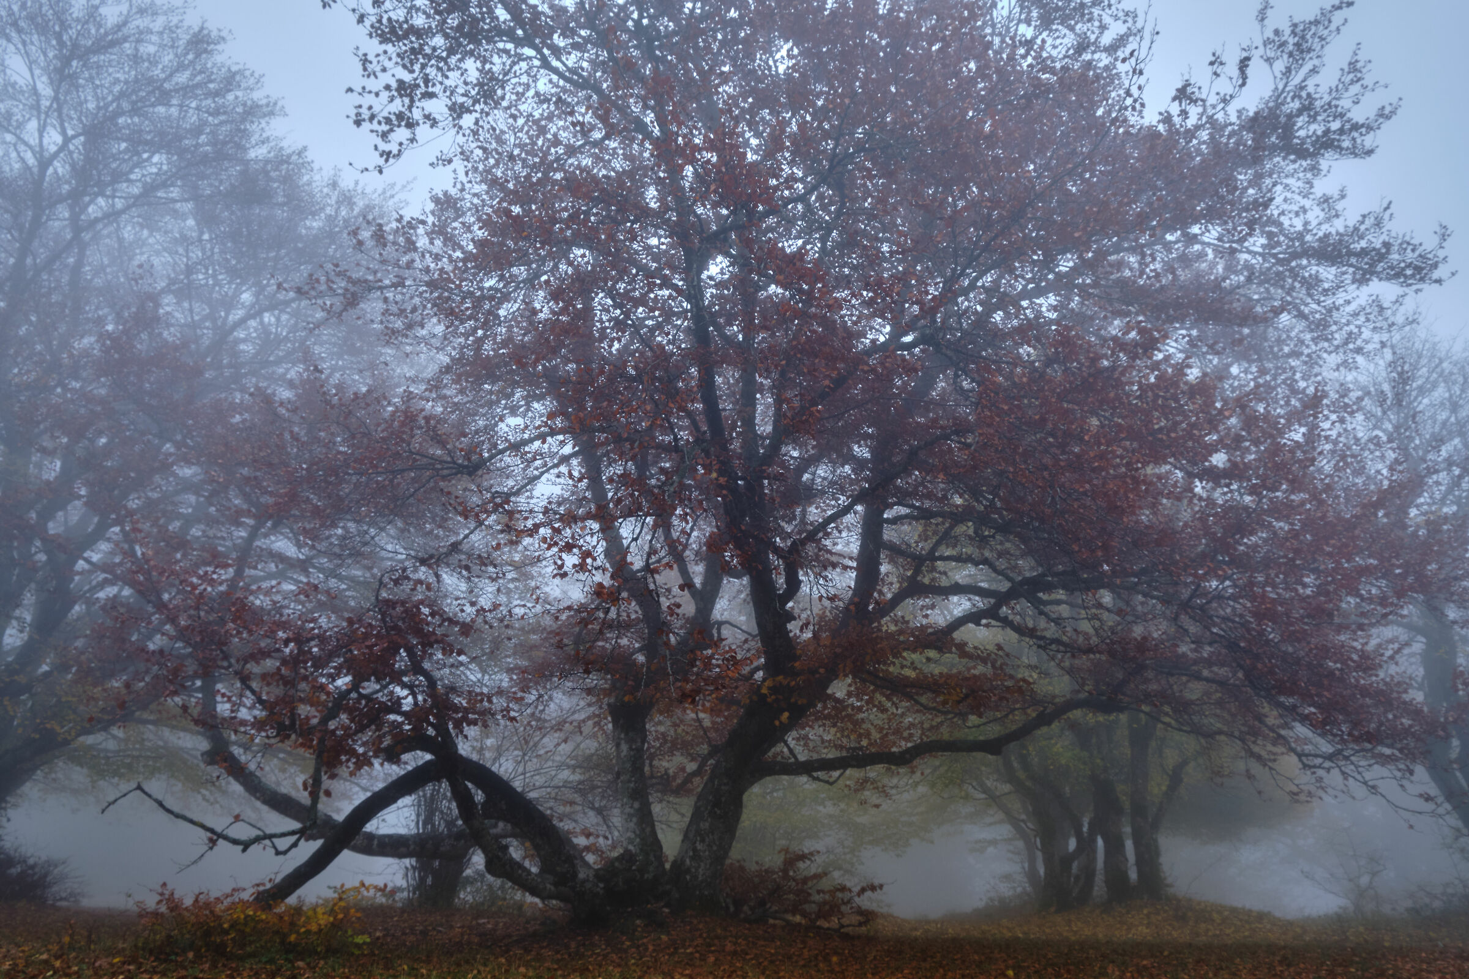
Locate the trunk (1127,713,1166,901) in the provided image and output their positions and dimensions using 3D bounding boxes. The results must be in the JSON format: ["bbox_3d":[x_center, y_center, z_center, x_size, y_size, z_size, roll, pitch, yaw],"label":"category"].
[{"bbox_3d":[5.660,4.332,15.133,0.410,2.550,0.410,0,-15,0],"label":"trunk"}]

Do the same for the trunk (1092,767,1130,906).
[{"bbox_3d":[5.149,4.720,15.087,0.410,1.820,0.410,0,-15,0],"label":"trunk"}]

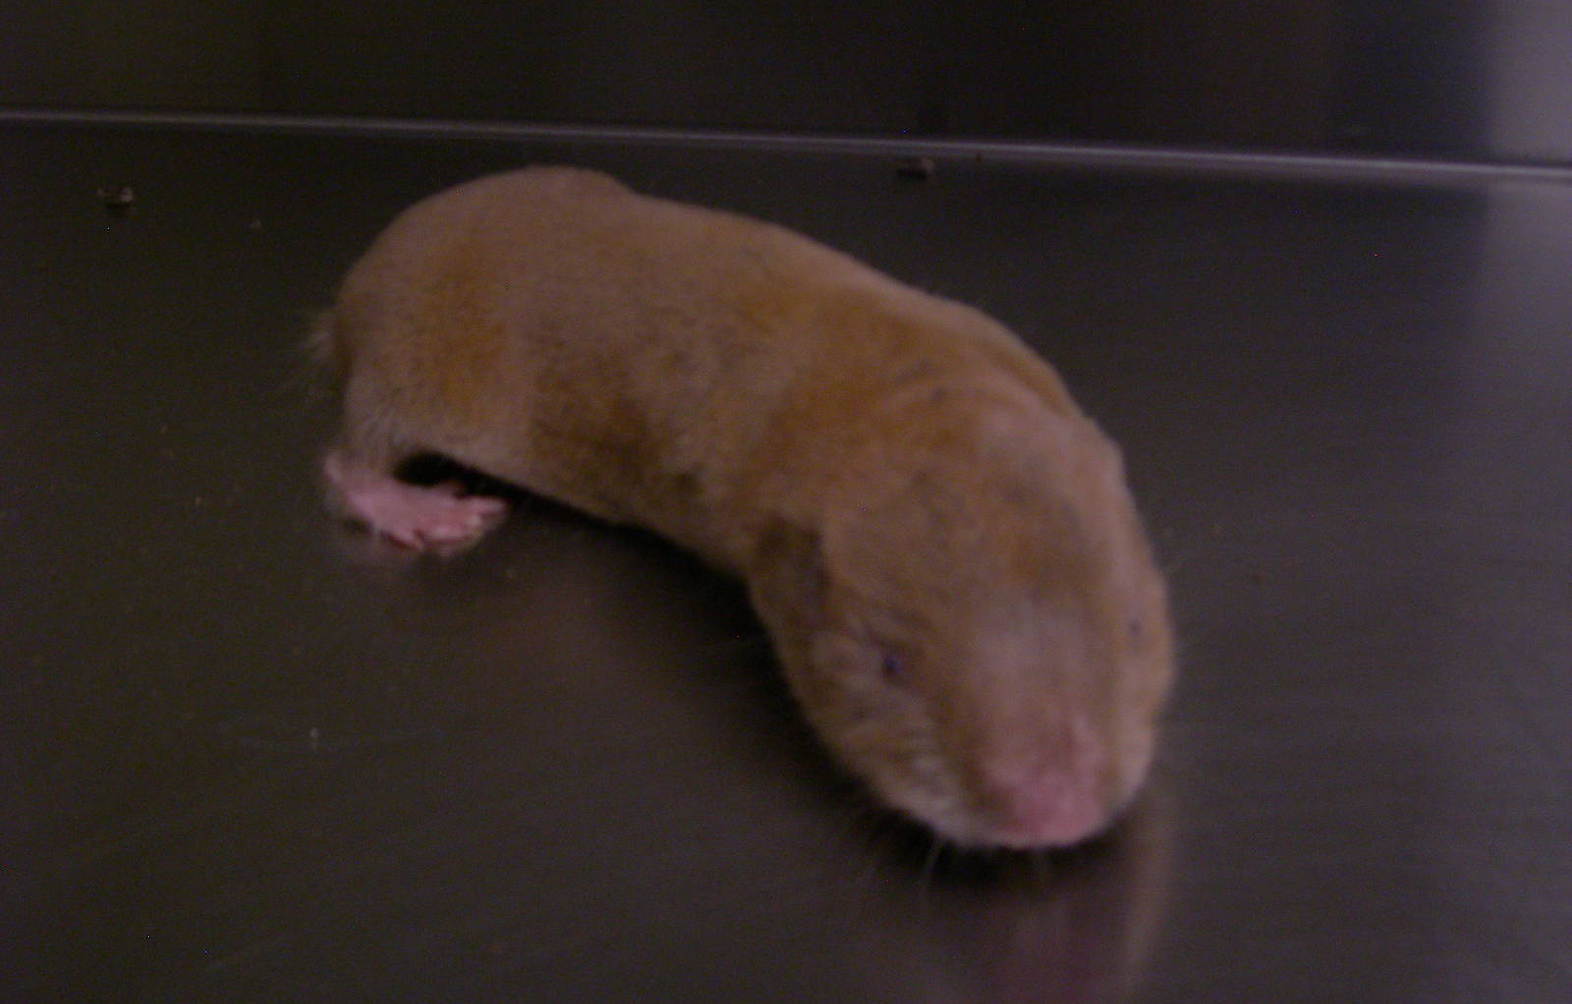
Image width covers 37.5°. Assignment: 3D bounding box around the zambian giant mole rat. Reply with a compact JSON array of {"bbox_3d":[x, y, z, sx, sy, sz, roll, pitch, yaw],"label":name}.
[{"bbox_3d":[-0.006,-0.008,0.241,0.053,0.037,0.117,-20,36,-32],"label":"zambian giant mole rat"}]

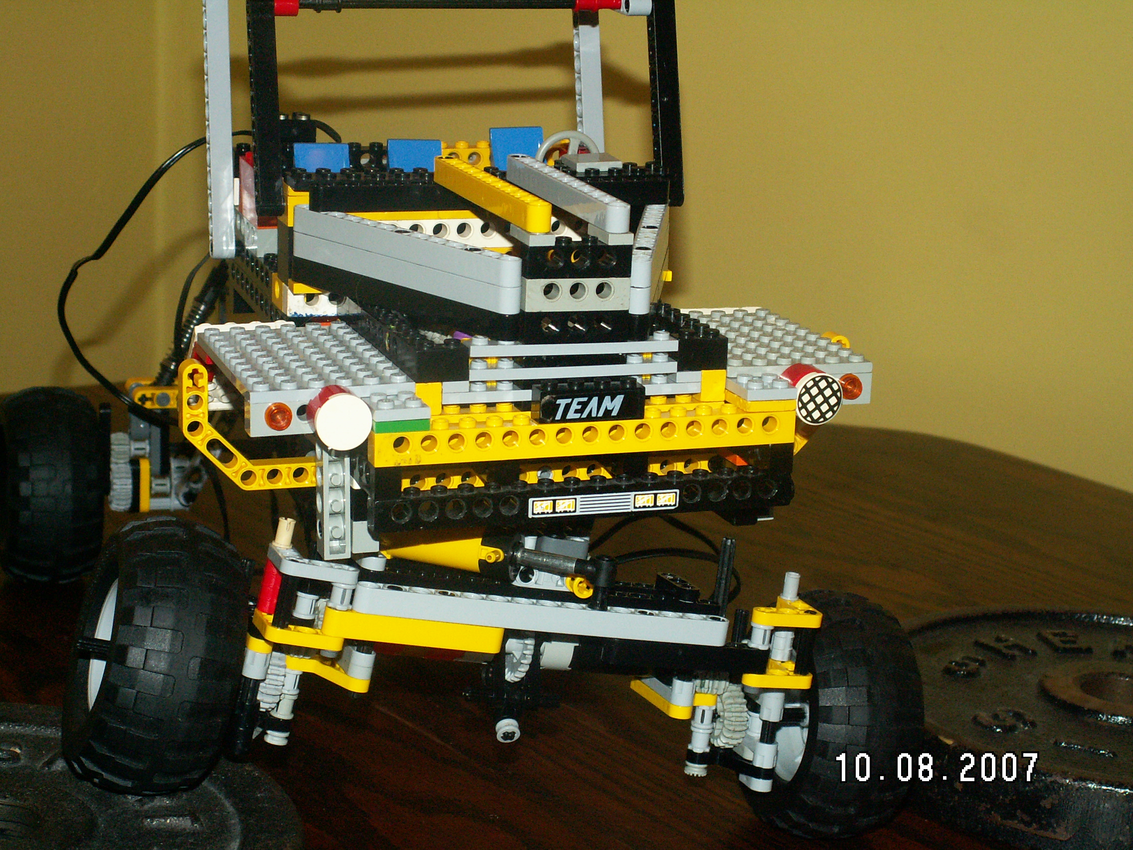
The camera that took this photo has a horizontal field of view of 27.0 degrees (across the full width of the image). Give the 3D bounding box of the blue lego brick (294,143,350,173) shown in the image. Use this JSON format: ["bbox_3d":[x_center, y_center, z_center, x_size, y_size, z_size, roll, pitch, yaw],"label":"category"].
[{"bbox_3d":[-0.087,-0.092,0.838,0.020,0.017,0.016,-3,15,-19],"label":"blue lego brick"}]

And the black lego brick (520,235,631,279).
[{"bbox_3d":[0.003,-0.048,0.676,0.032,0.011,0.008,-3,16,-22],"label":"black lego brick"}]

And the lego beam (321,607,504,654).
[{"bbox_3d":[-0.045,0.060,0.699,0.056,0.008,0.008,7,11,-20],"label":"lego beam"}]

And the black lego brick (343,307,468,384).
[{"bbox_3d":[-0.047,-0.027,0.708,0.016,0.011,0.076,-3,15,-19],"label":"black lego brick"}]

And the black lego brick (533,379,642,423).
[{"bbox_3d":[0.006,-0.007,0.677,0.032,0.011,0.008,-3,15,-19],"label":"black lego brick"}]

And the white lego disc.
[{"bbox_3d":[-0.062,-0.001,0.651,0.016,0.016,0.004,-3,15,-19],"label":"white lego disc"}]

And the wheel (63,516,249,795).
[{"bbox_3d":[-0.120,0.068,0.688,0.038,0.082,0.082,12,10,-25],"label":"wheel"}]

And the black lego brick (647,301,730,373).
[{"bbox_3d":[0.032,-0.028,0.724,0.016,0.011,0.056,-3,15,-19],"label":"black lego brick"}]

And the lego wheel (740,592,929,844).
[{"bbox_3d":[0.085,0.095,0.772,0.038,0.082,0.082,6,12,-25],"label":"lego wheel"}]

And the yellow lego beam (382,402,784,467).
[{"bbox_3d":[0.006,0.002,0.679,0.128,0.011,0.008,-3,15,-19],"label":"yellow lego beam"}]

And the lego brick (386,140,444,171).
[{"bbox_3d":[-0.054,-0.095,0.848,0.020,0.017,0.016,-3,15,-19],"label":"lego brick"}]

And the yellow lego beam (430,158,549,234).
[{"bbox_3d":[-0.023,-0.069,0.704,0.008,0.008,0.088,-3,16,-22],"label":"yellow lego beam"}]

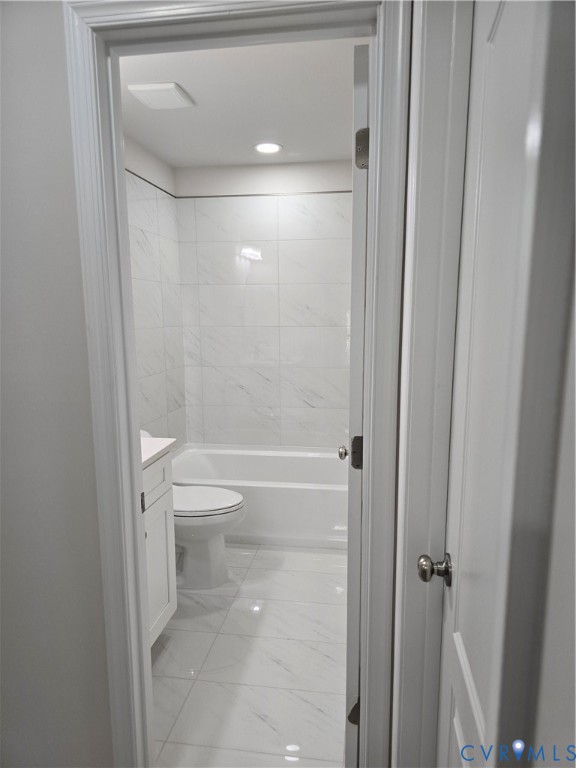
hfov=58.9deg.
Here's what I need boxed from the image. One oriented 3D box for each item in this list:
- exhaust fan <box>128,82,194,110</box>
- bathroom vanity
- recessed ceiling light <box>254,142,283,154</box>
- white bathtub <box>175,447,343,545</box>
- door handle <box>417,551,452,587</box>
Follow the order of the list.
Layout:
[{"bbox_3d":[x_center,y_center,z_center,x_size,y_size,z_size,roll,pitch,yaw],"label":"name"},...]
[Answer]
[{"bbox_3d":[-0.590,-1.343,2.397,0.224,0.029,0.245,1,8,8],"label":"exhaust fan"},{"bbox_3d":[-0.811,0.741,1.974,0.549,0.899,0.760,1,8,8],"label":"bathroom vanity"},{"bbox_3d":[-0.121,-1.469,3.195,0.174,0.018,0.174,1,8,8],"label":"recessed ceiling light"},{"bbox_3d":[-0.095,0.757,3.493,1.517,0.416,0.740,1,8,8],"label":"white bathtub"},{"bbox_3d":[0.302,0.379,1.043,0.066,0.068,0.068,1,8,8],"label":"door handle"}]

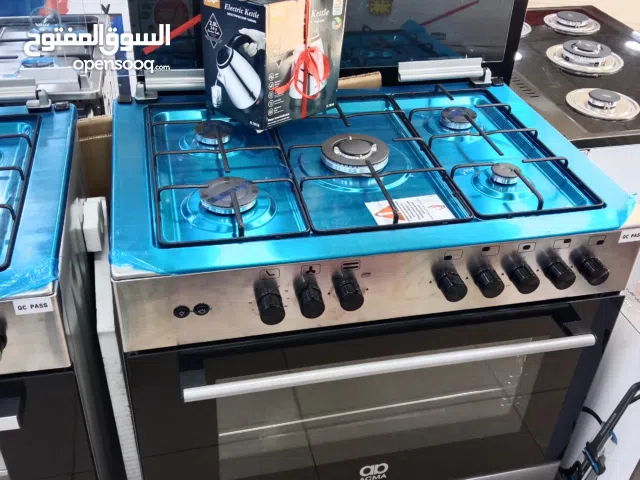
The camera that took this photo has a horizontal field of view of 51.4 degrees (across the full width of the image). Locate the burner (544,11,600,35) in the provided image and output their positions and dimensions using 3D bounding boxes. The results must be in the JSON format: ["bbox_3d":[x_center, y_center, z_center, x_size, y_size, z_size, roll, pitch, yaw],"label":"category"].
[{"bbox_3d":[0.768,-0.664,2.024,0.169,0.029,0.169,-5,37,-13],"label":"burner"}]

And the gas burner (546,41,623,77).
[{"bbox_3d":[0.712,-0.496,1.781,0.205,0.034,0.205,-5,37,-13],"label":"gas burner"}]

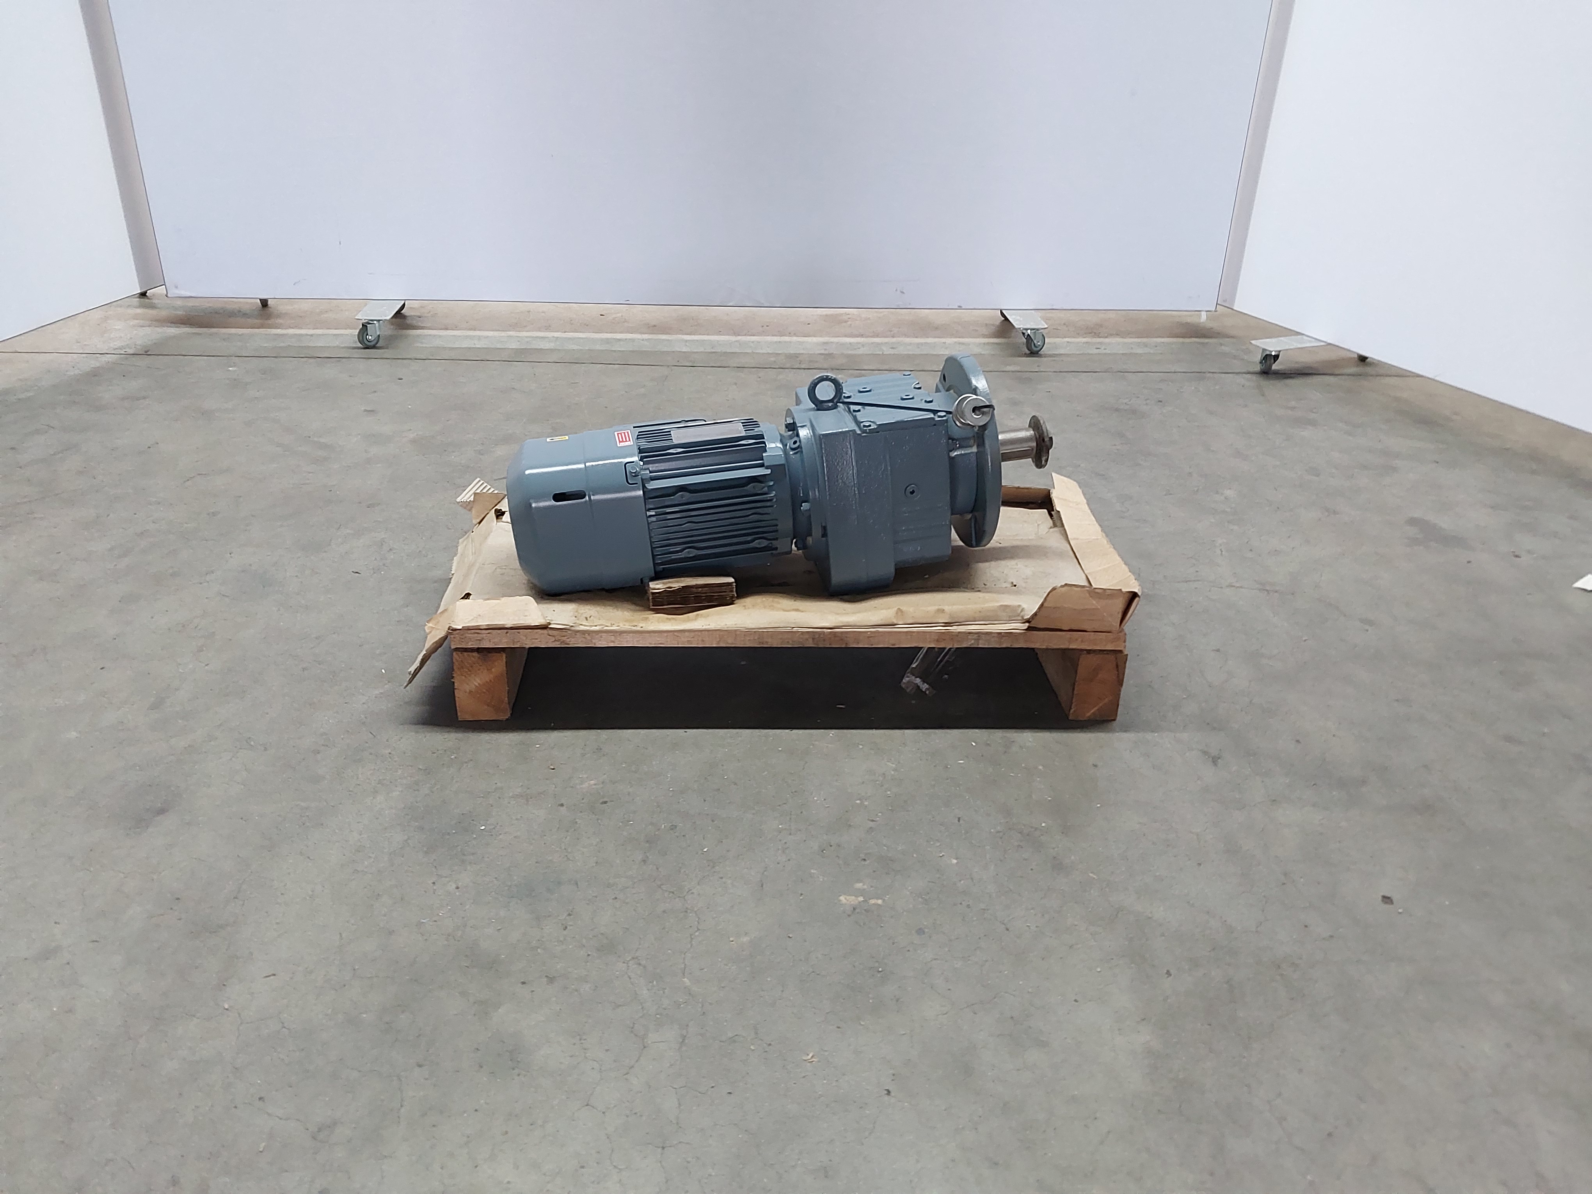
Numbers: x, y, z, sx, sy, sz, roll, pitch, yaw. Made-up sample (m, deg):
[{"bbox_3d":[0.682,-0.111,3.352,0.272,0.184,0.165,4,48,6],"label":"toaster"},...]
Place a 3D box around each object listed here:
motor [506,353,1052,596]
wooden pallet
[{"bbox_3d":[-0.010,-0.162,1.582,0.686,0.272,0.270,-8,28,-6],"label":"motor"},{"bbox_3d":[-0.015,0.007,1.724,0.828,0.129,0.400,0,27,-4],"label":"wooden pallet"}]

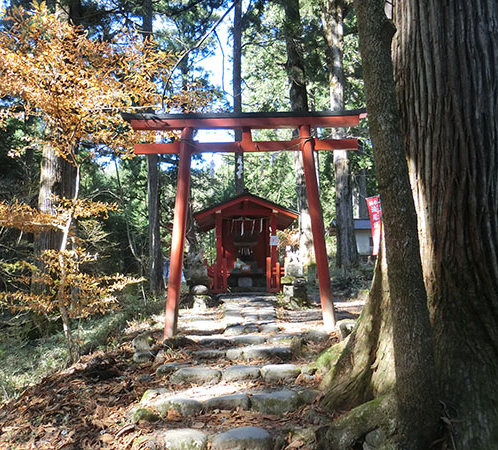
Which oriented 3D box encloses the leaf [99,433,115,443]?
[{"bbox_3d":[-0.967,1.446,2.949,0.100,0.025,0.075,-1,-7,0],"label":"leaf"}]

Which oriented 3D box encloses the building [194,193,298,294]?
[{"bbox_3d":[-0.116,0.654,13.015,2.805,2.692,3.000,-1,-7,-1],"label":"building"}]

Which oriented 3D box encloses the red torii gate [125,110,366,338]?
[{"bbox_3d":[-0.007,-0.049,5.848,3.299,3.036,0.330,-1,-7,2],"label":"red torii gate"}]

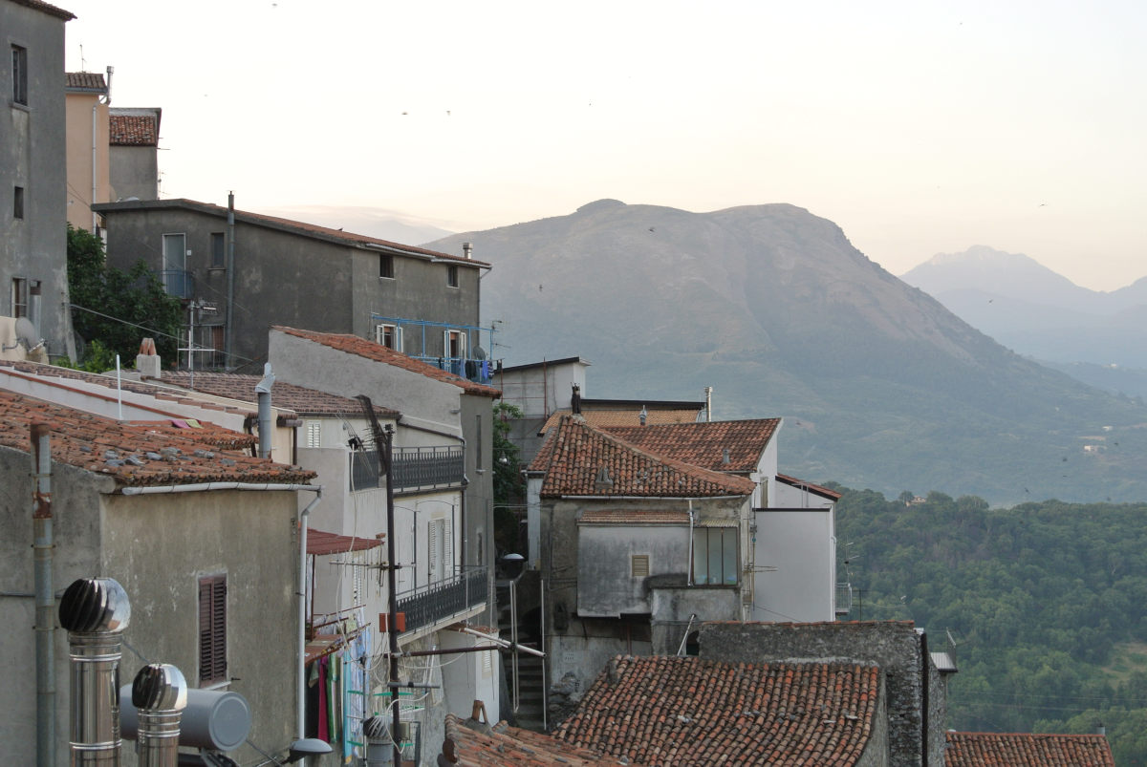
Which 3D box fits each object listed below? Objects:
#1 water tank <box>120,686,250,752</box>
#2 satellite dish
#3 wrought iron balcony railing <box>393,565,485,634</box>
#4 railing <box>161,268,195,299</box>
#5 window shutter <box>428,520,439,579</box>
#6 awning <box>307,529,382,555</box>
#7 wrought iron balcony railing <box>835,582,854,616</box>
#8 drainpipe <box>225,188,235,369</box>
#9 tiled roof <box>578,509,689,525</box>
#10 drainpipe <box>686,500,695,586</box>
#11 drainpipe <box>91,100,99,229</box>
[{"bbox_3d":[-3.804,3.235,21.409,1.340,0.560,0.560,-1,-1,38],"label":"water tank"},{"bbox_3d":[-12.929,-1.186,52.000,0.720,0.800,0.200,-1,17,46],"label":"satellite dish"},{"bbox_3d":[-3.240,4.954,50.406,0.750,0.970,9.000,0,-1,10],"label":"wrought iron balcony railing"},{"bbox_3d":[-13.196,-3.248,72.600,1.300,1.120,0.900,0,-1,3],"label":"railing"},{"bbox_3d":[-3.356,4.353,52.750,0.080,2.100,0.550,0,-1,10],"label":"window shutter"},{"bbox_3d":[-5.120,3.000,42.100,1.950,0.420,4.400,0,-1,10],"label":"awning"},{"bbox_3d":[9.789,7.786,79.500,0.650,1.150,1.400,0,-1,-3],"label":"wrought iron balcony railing"},{"bbox_3d":[-11.398,-3.399,72.800,0.180,6.000,0.180,1,-1,3],"label":"drainpipe"},{"bbox_3d":[1.745,3.927,64.500,3.300,0.420,1.150,0,-1,9],"label":"tiled roof"},{"bbox_3d":[3.517,4.766,66.100,0.140,2.600,0.180,2,-1,0],"label":"drainpipe"},{"bbox_3d":[-18.078,-8.147,83.000,0.120,5.300,0.120,0,-1,-6],"label":"drainpipe"}]

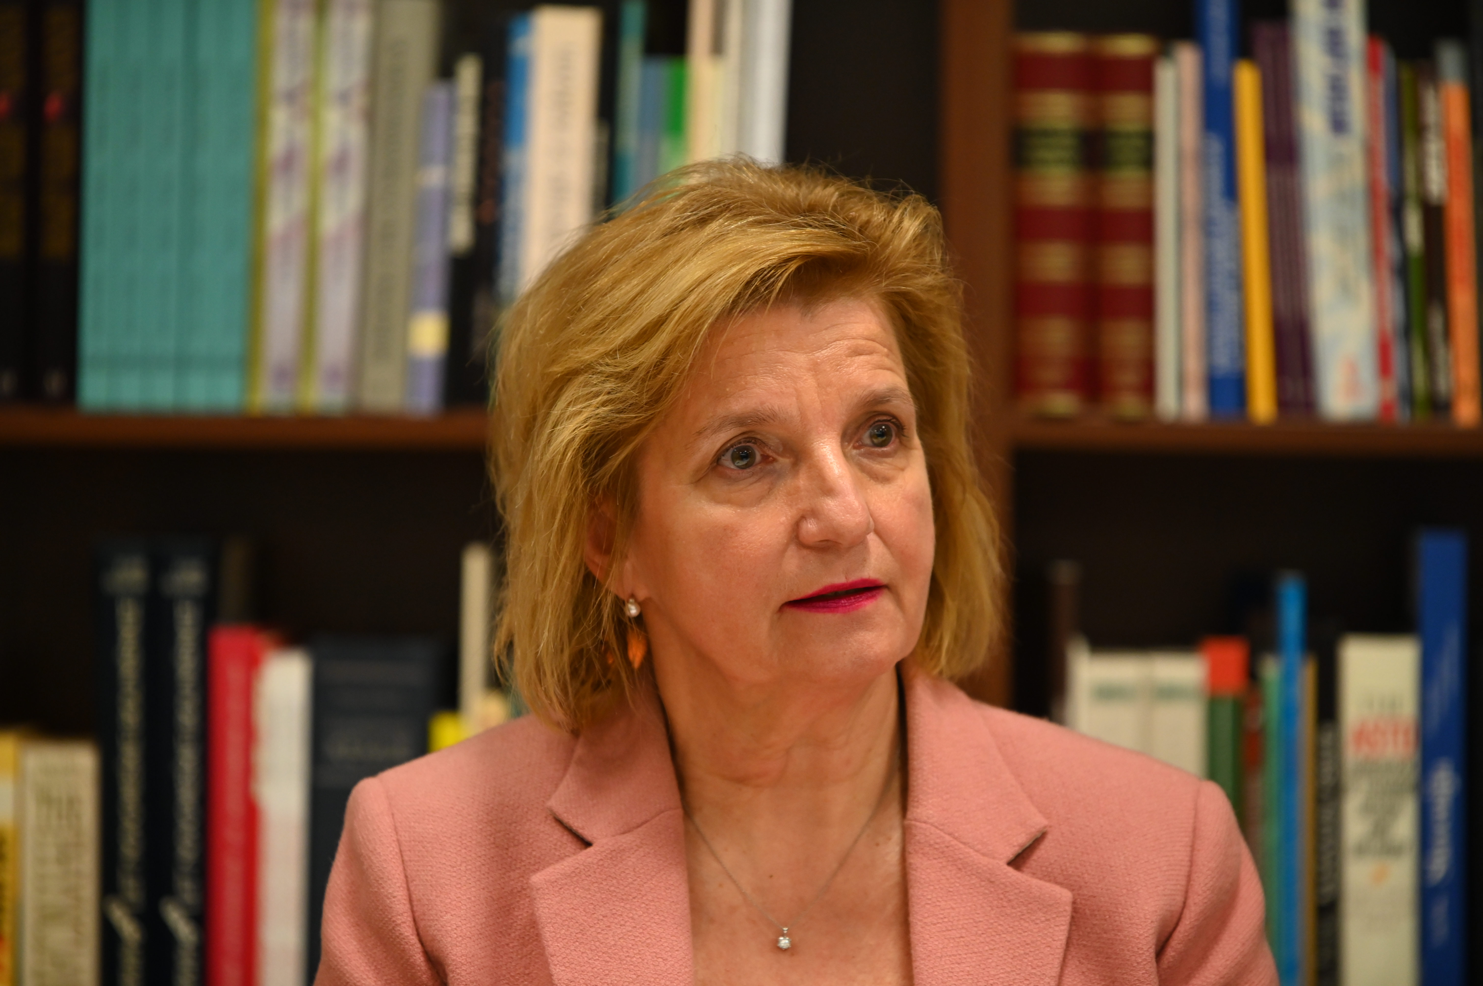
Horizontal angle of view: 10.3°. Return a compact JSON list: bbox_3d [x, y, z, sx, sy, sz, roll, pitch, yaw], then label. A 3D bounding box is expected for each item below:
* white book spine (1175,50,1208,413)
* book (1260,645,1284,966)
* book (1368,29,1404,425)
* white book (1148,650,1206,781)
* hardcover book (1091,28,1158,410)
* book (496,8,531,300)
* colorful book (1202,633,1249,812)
[{"bbox_3d":[0.279,-0.162,5.178,0.014,0.228,0.155,-1,0,0],"label":"white book spine"},{"bbox_3d":[0.324,0.210,5.107,0.013,0.229,0.155,0,2,0],"label":"book"},{"bbox_3d":[0.392,-0.163,5.090,0.013,0.234,0.155,-3,2,0],"label":"book"},{"bbox_3d":[0.267,0.208,5.109,0.035,0.231,0.160,0,2,0],"label":"white book"},{"bbox_3d":[0.233,-0.166,5.098,0.039,0.233,0.170,0,2,0],"label":"hardcover book"},{"bbox_3d":[-0.141,-0.172,5.183,0.015,0.245,0.165,2,0,0],"label":"book"},{"bbox_3d":[0.295,0.205,5.109,0.026,0.239,0.160,0,2,0],"label":"colorful book"}]

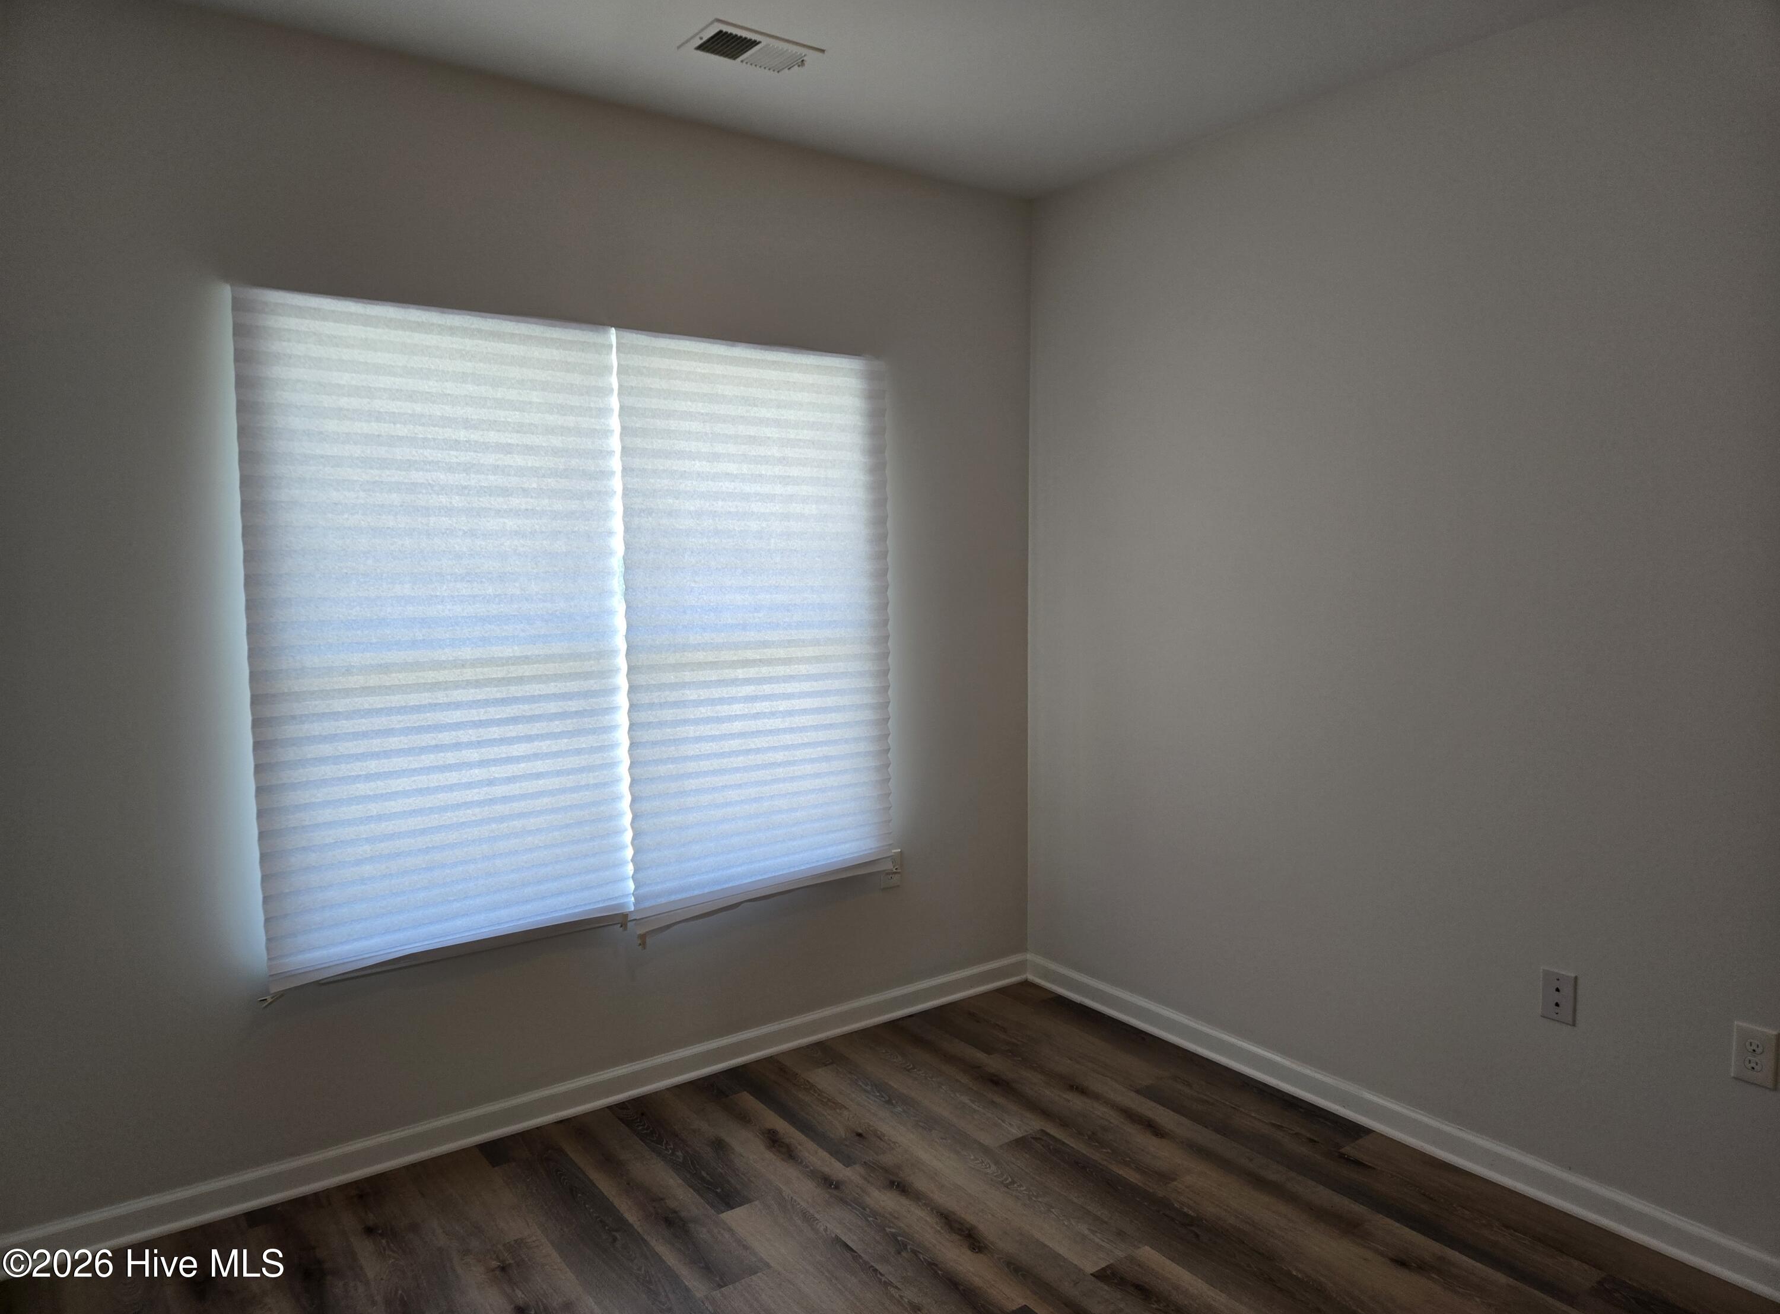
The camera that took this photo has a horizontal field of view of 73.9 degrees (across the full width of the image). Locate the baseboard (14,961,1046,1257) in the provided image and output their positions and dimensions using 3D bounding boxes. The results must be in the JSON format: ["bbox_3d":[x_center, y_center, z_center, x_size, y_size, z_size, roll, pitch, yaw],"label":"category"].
[{"bbox_3d":[-0.727,1.204,3.356,3.030,0.100,0.020,-4,6,-36],"label":"baseboard"}]

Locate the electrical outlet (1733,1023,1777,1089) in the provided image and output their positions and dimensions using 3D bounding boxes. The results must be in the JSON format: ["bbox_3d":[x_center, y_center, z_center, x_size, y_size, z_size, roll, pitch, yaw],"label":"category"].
[{"bbox_3d":[1.775,0.818,2.427,0.009,0.115,0.071,-4,6,-36],"label":"electrical outlet"}]

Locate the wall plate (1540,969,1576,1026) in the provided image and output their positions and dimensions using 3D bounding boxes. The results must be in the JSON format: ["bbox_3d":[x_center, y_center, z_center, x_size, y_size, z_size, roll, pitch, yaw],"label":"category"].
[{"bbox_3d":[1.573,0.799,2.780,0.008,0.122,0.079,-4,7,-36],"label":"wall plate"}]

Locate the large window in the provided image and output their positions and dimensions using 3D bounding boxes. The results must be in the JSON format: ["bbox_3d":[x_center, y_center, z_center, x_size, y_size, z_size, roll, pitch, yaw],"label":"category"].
[{"bbox_3d":[-0.749,-0.082,3.250,1.798,1.599,0.080,-4,6,-36],"label":"large window"}]

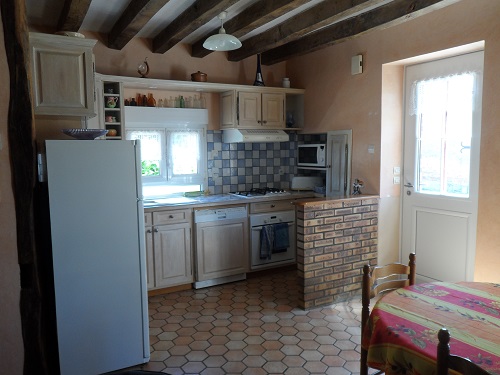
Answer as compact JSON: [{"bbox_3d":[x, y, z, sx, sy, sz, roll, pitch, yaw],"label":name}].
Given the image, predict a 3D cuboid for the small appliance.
[{"bbox_3d":[0.877,-0.406,5.006,0.367,0.265,0.500,-4,6,-32],"label":"small appliance"}]

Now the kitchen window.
[{"bbox_3d":[-0.951,-0.312,4.596,0.975,0.820,0.120,-3,6,-28],"label":"kitchen window"}]

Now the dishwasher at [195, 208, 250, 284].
[{"bbox_3d":[-0.437,0.606,4.610,0.598,0.838,0.585,-3,6,-28],"label":"dishwasher"}]

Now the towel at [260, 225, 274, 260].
[{"bbox_3d":[0.192,0.625,4.572,0.180,0.410,0.060,-3,6,-28],"label":"towel"}]

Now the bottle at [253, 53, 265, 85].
[{"bbox_3d":[0.101,-1.368,4.745,0.138,0.413,0.138,-1,5,0],"label":"bottle"}]

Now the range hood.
[{"bbox_3d":[0.056,-0.620,4.848,0.612,0.143,0.510,-4,6,-28],"label":"range hood"}]

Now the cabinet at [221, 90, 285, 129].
[{"bbox_3d":[0.026,-0.902,4.843,0.653,0.428,0.449,-4,6,-28],"label":"cabinet"}]

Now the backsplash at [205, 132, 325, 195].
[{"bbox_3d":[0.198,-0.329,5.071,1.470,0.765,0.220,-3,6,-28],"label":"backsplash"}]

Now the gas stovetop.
[{"bbox_3d":[0.111,0.053,4.926,0.590,0.065,0.510,-3,6,-28],"label":"gas stovetop"}]

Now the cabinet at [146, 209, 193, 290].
[{"bbox_3d":[-1.089,0.607,4.278,0.826,0.806,0.592,-4,6,-28],"label":"cabinet"}]

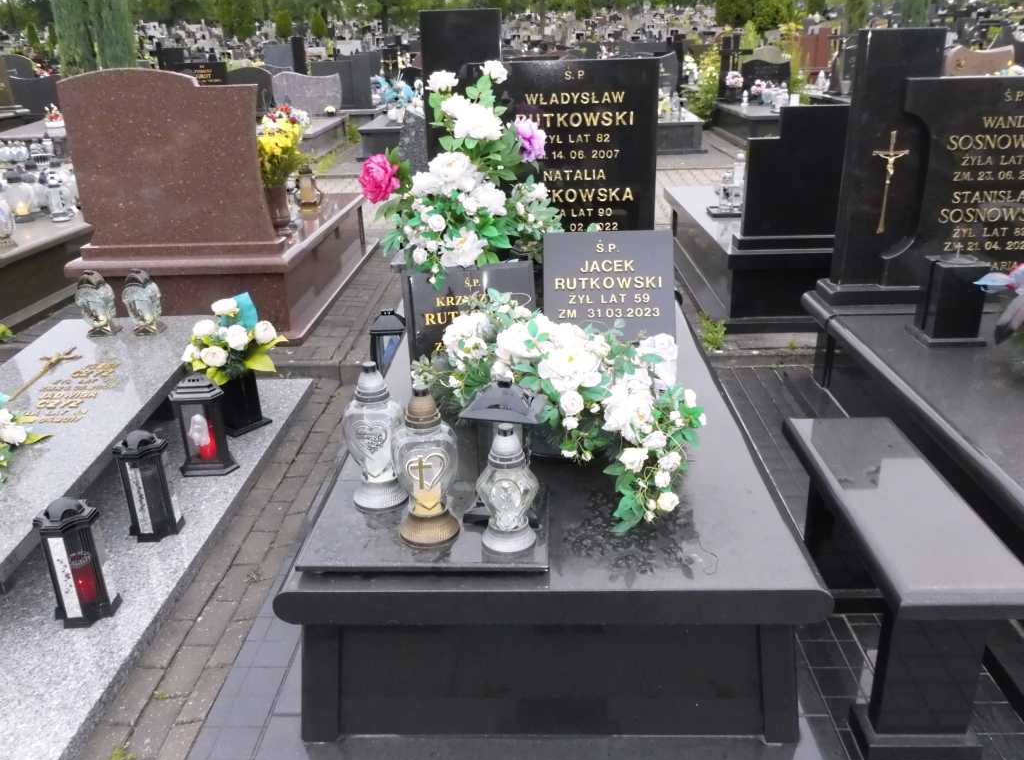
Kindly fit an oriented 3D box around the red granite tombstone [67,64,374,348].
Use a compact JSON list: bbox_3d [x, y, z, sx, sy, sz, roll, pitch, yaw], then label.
[{"bbox_3d":[-1.703,-1.244,5.190,1.220,1.390,2.360,-1,22,2],"label":"red granite tombstone"}]

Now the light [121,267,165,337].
[{"bbox_3d":[-1.639,-0.346,3.648,0.155,0.277,0.105,-1,26,2],"label":"light"}]

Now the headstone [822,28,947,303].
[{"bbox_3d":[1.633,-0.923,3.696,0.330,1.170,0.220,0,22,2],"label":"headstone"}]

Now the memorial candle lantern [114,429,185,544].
[{"bbox_3d":[-1.246,0.345,2.846,0.165,0.385,0.165,0,22,2],"label":"memorial candle lantern"}]

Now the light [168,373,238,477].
[{"bbox_3d":[-1.162,0.164,3.139,0.222,0.374,0.153,-1,22,2],"label":"light"}]

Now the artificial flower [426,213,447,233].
[{"bbox_3d":[-0.246,-0.512,2.694,0.065,0.065,0.055,-4,22,-5],"label":"artificial flower"}]

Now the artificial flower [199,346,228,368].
[{"bbox_3d":[-1.149,-0.087,3.188,0.112,0.085,0.085,-10,23,-19],"label":"artificial flower"}]

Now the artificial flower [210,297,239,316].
[{"bbox_3d":[-1.181,-0.302,3.403,0.108,0.084,0.099,-9,23,-18],"label":"artificial flower"}]

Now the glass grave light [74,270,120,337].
[{"bbox_3d":[-1.823,-0.341,3.618,0.163,0.271,0.143,-1,22,2],"label":"glass grave light"}]

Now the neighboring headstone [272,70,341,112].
[{"bbox_3d":[-2.737,-3.848,11.105,0.928,0.542,0.110,-1,22,2],"label":"neighboring headstone"}]

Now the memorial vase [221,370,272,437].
[{"bbox_3d":[-1.195,0.082,3.643,0.145,0.265,0.190,14,27,33],"label":"memorial vase"}]

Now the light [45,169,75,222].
[{"bbox_3d":[-3.351,-1.369,6.123,0.153,0.340,0.153,-13,25,-26],"label":"light"}]

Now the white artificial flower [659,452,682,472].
[{"bbox_3d":[0.390,0.203,2.036,0.054,0.044,0.050,0,22,2],"label":"white artificial flower"}]

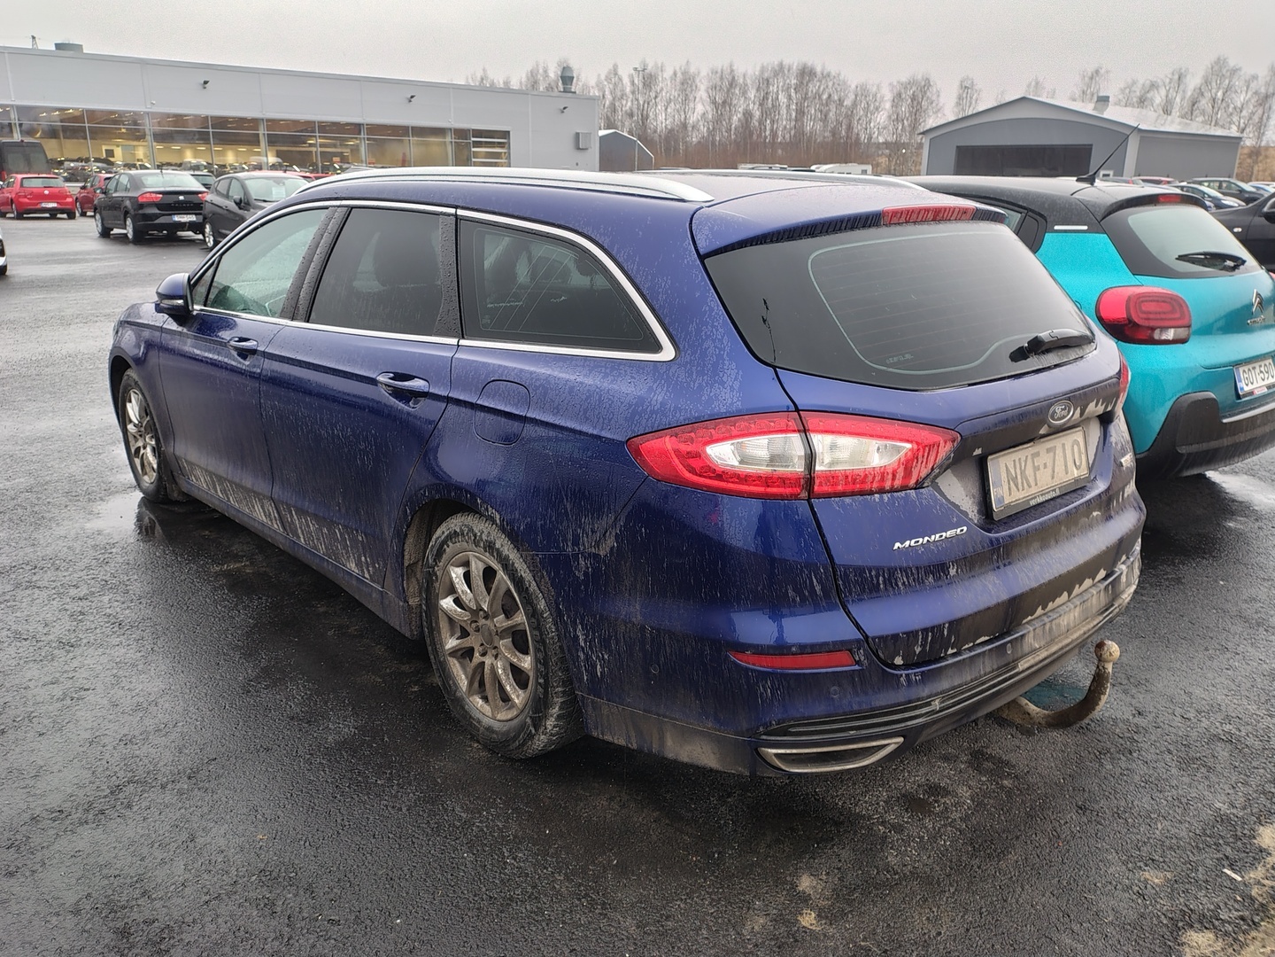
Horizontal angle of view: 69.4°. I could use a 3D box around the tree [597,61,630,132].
[{"bbox_3d":[-2.596,-38.782,100.000,3.600,12.000,3.600,0,18,0],"label":"tree"}]

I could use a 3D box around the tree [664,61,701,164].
[{"bbox_3d":[5.907,-46.079,120.000,4.933,16.967,4.933,0,18,0],"label":"tree"}]

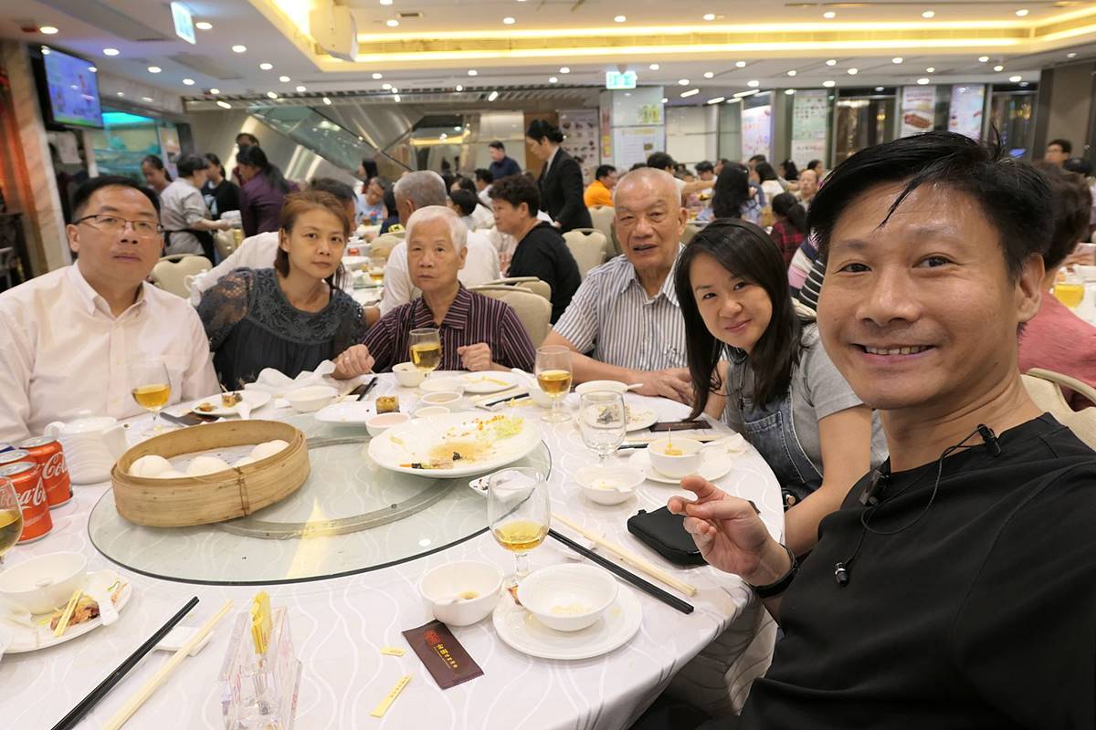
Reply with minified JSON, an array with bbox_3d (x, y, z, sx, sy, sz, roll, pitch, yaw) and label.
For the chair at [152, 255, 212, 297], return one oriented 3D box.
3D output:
[{"bbox_3d":[-1.952,-0.185,4.270,0.570,0.910,0.440,12,20,44],"label":"chair"}]

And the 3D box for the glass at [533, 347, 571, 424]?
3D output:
[{"bbox_3d":[0.014,0.043,1.608,0.083,0.154,0.083,-2,13,0],"label":"glass"}]

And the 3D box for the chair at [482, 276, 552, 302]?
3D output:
[{"bbox_3d":[-0.303,0.110,2.943,0.450,0.940,0.580,-11,16,-33],"label":"chair"}]

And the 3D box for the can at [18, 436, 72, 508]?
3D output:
[{"bbox_3d":[-0.857,0.186,1.245,0.066,0.115,0.066,-10,15,-29],"label":"can"}]

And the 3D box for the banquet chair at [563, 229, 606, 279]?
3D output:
[{"bbox_3d":[0.098,-0.411,4.821,0.440,0.920,0.570,11,20,43],"label":"banquet chair"}]

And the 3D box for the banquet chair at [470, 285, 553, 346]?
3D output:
[{"bbox_3d":[-0.224,0.269,2.265,0.450,0.940,0.580,-1,14,8],"label":"banquet chair"}]

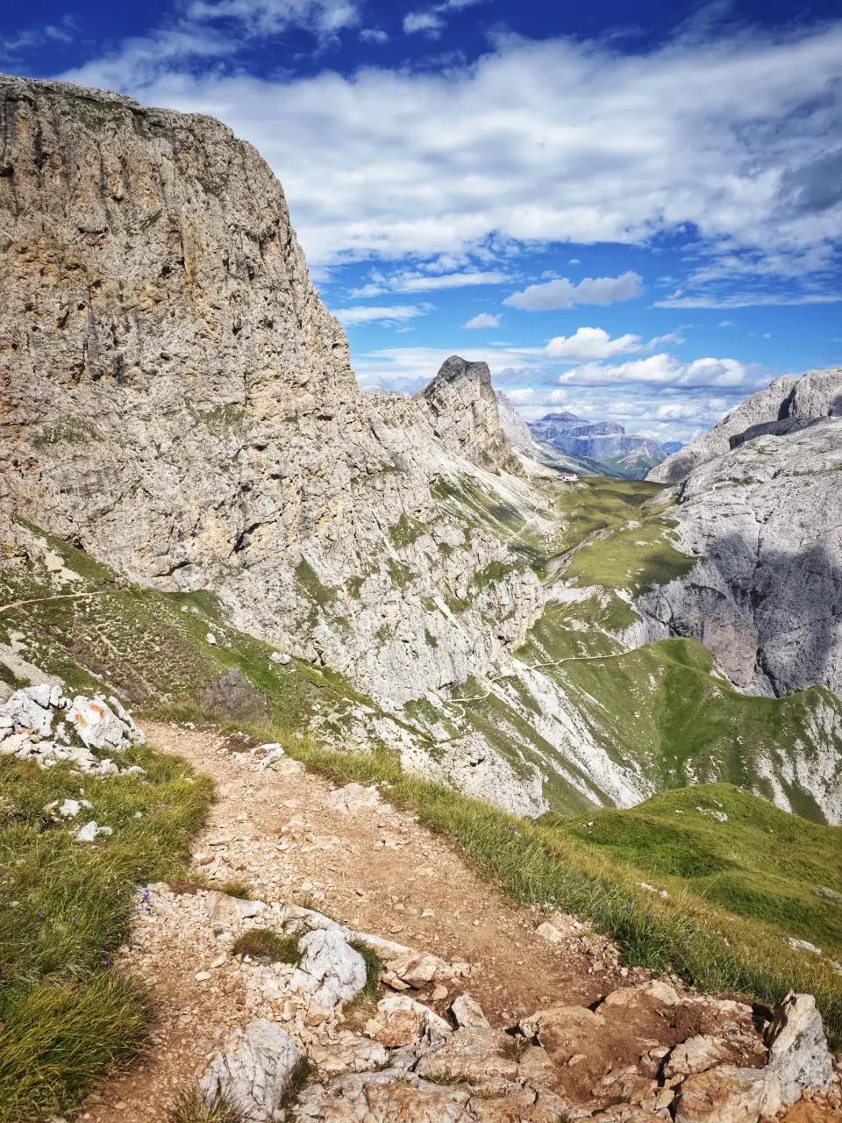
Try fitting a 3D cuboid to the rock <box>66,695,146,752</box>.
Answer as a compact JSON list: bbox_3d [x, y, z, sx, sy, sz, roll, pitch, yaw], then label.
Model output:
[{"bbox_3d":[-2.734,1.399,6.450,0.640,0.420,0.480,-2,9,-11],"label":"rock"}]

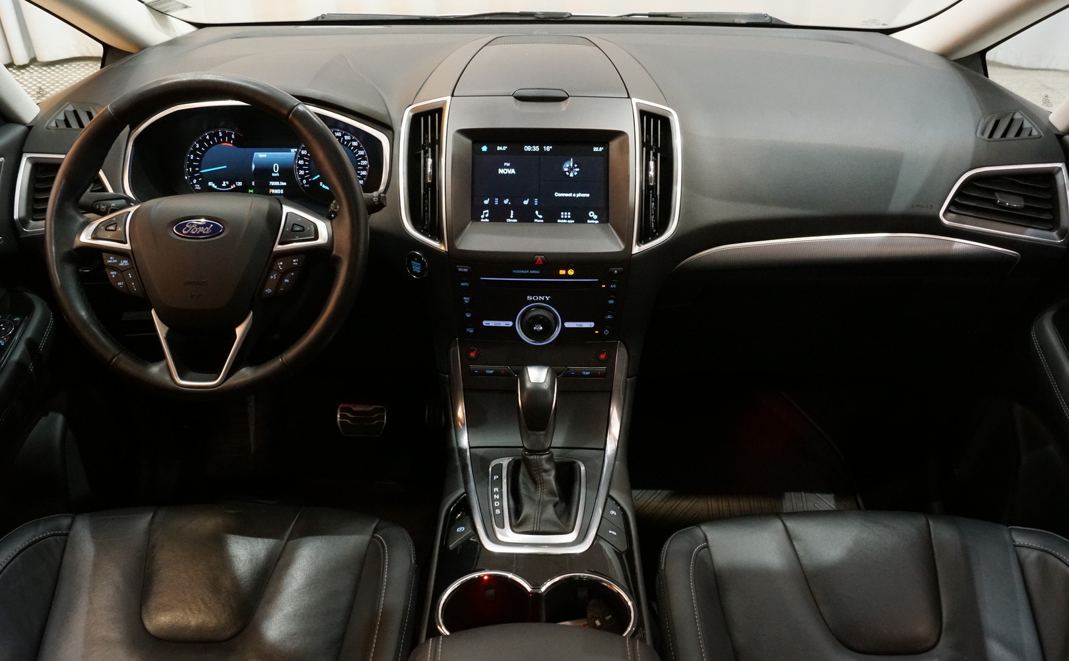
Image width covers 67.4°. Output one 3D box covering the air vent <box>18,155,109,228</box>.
[{"bbox_3d":[-0.615,-0.181,1.055,0.122,0.096,0.045,-2,13,-4],"label":"air vent"}]

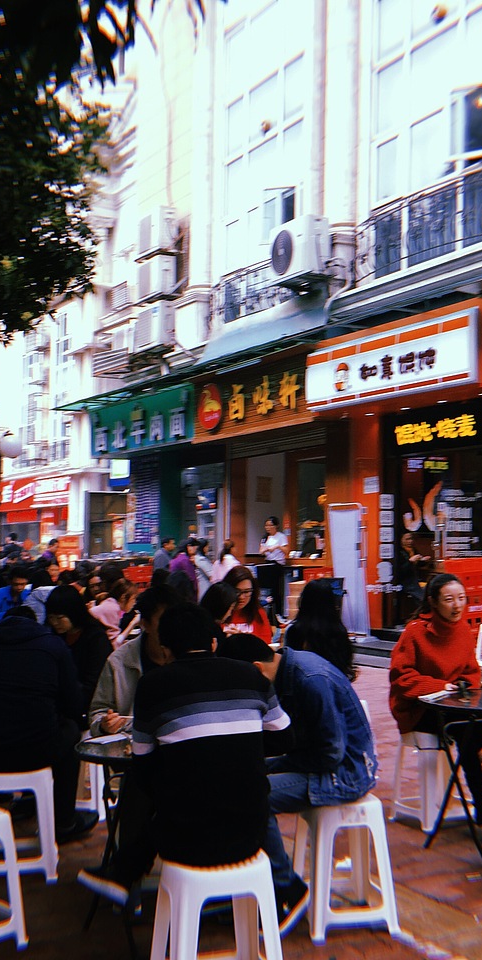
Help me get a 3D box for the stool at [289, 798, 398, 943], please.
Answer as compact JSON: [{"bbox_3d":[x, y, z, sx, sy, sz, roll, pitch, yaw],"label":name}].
[{"bbox_3d":[0.378,1.450,4.077,0.340,0.470,0.340,1,-4,-17],"label":"stool"}]

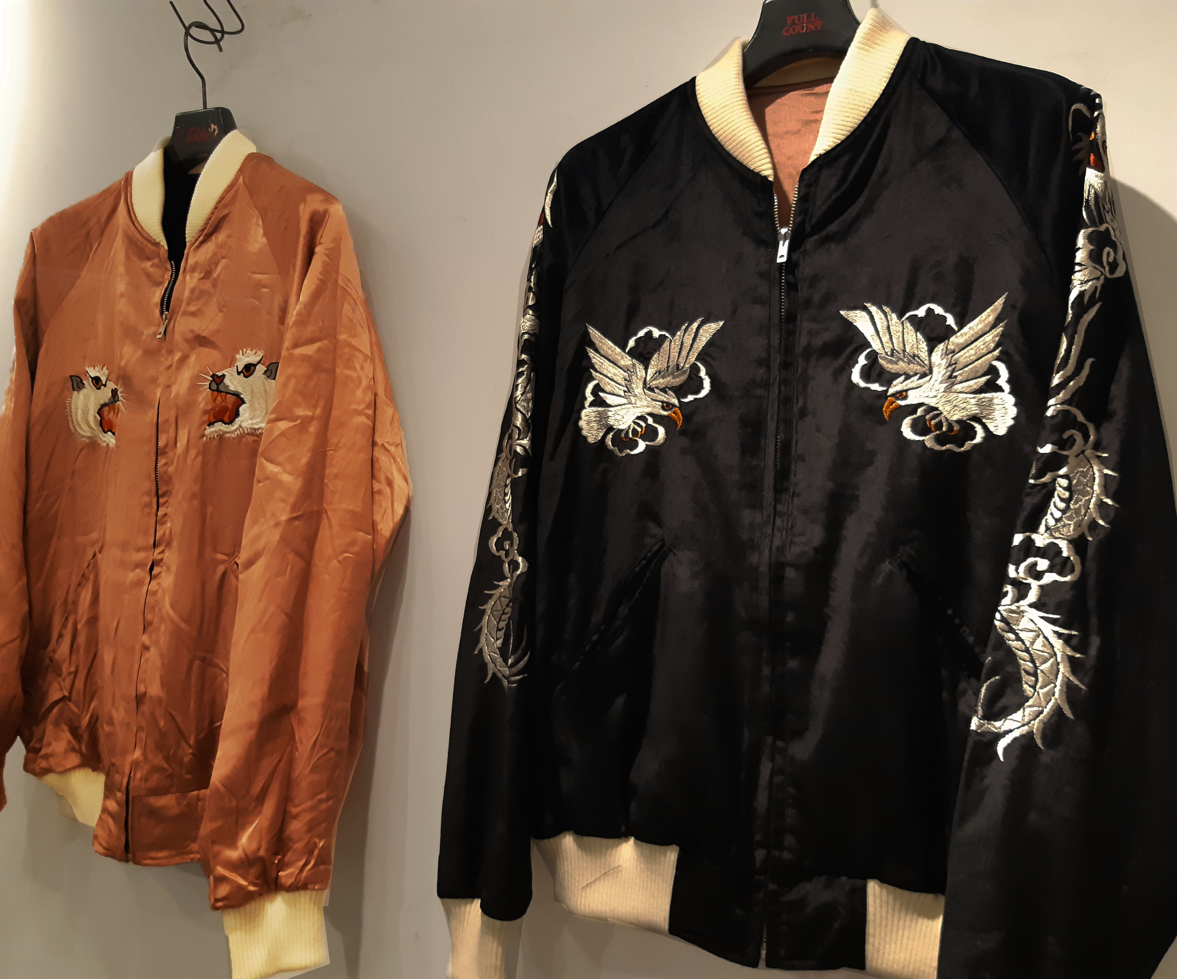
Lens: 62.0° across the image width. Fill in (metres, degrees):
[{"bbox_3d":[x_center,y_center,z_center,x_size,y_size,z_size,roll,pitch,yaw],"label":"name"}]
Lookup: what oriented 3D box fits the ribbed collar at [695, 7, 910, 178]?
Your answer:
[{"bbox_3d":[0.178,-0.316,0.810,0.178,0.158,0.102,0,-4,24],"label":"ribbed collar"}]

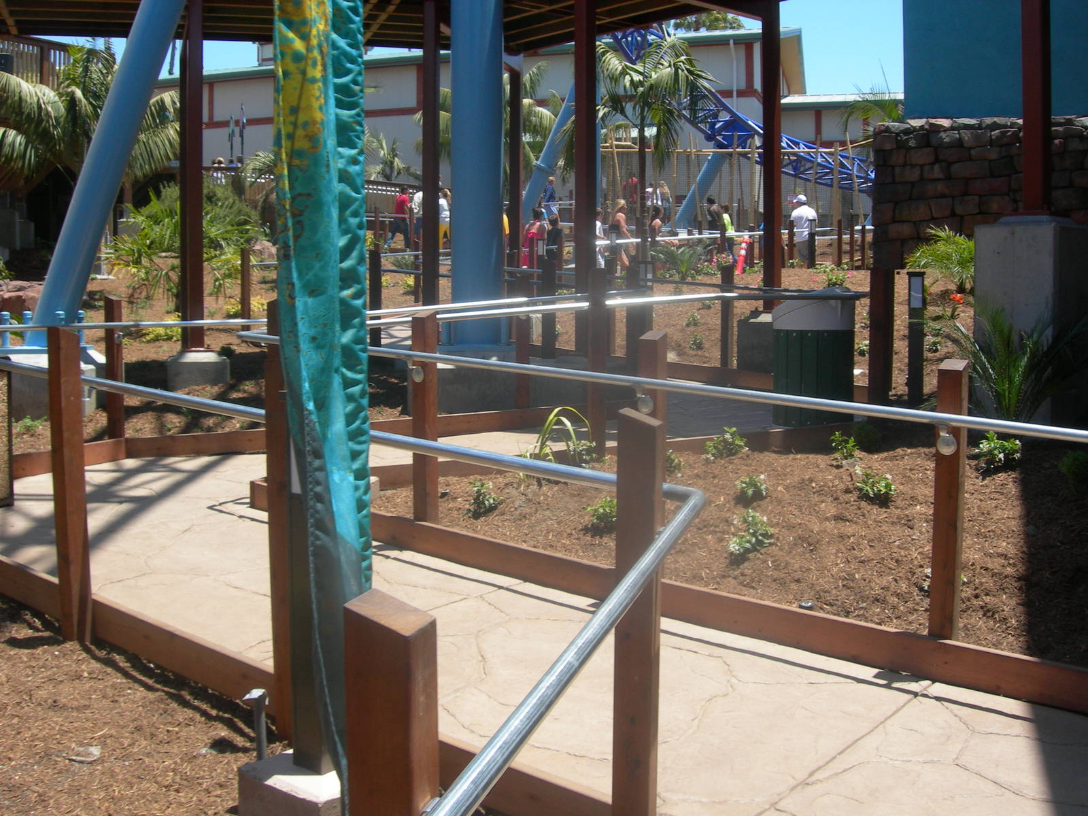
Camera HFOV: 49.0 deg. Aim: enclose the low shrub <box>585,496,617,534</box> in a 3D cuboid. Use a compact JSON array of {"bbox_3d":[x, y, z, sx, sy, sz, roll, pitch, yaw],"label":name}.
[{"bbox_3d":[0.282,0.503,5.682,0.180,0.165,0.180,1,4,3],"label":"low shrub"}]

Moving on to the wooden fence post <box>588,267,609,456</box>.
[{"bbox_3d":[0.318,-0.253,7.030,0.092,1.131,0.092,-1,5,-17],"label":"wooden fence post"}]

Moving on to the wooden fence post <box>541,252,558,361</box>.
[{"bbox_3d":[0.052,-0.990,11.500,0.098,1.050,0.098,4,6,43],"label":"wooden fence post"}]

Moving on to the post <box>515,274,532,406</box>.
[{"bbox_3d":[-0.155,-0.493,8.960,0.098,1.060,0.098,0,4,-7],"label":"post"}]

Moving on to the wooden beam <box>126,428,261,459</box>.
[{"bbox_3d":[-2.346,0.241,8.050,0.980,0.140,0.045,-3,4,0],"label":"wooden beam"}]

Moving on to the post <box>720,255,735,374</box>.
[{"bbox_3d":[1.752,-0.876,11.400,0.092,1.030,0.092,4,6,41],"label":"post"}]

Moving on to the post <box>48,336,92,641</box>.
[{"bbox_3d":[-1.754,0.285,4.420,0.092,1.145,0.092,4,6,38],"label":"post"}]

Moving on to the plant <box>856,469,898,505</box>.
[{"bbox_3d":[1.784,0.420,6.420,0.228,0.185,0.200,0,4,0],"label":"plant"}]

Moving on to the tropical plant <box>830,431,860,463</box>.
[{"bbox_3d":[1.764,0.227,7.000,0.175,0.180,0.170,0,5,0],"label":"tropical plant"}]

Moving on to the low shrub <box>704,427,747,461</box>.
[{"bbox_3d":[1.112,0.218,7.300,0.265,0.210,0.220,0,4,0],"label":"low shrub"}]

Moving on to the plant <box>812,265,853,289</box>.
[{"bbox_3d":[3.408,-1.534,14.088,0.460,0.330,0.420,2,4,13],"label":"plant"}]

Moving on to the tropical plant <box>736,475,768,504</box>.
[{"bbox_3d":[1.119,0.432,6.420,0.178,0.150,0.170,0,4,0],"label":"tropical plant"}]

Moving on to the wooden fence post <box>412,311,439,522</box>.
[{"bbox_3d":[-0.572,0.047,5.750,0.092,1.000,0.092,3,5,33],"label":"wooden fence post"}]

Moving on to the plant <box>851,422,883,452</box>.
[{"bbox_3d":[1.974,0.172,7.282,0.180,0.170,0.180,2,4,15],"label":"plant"}]

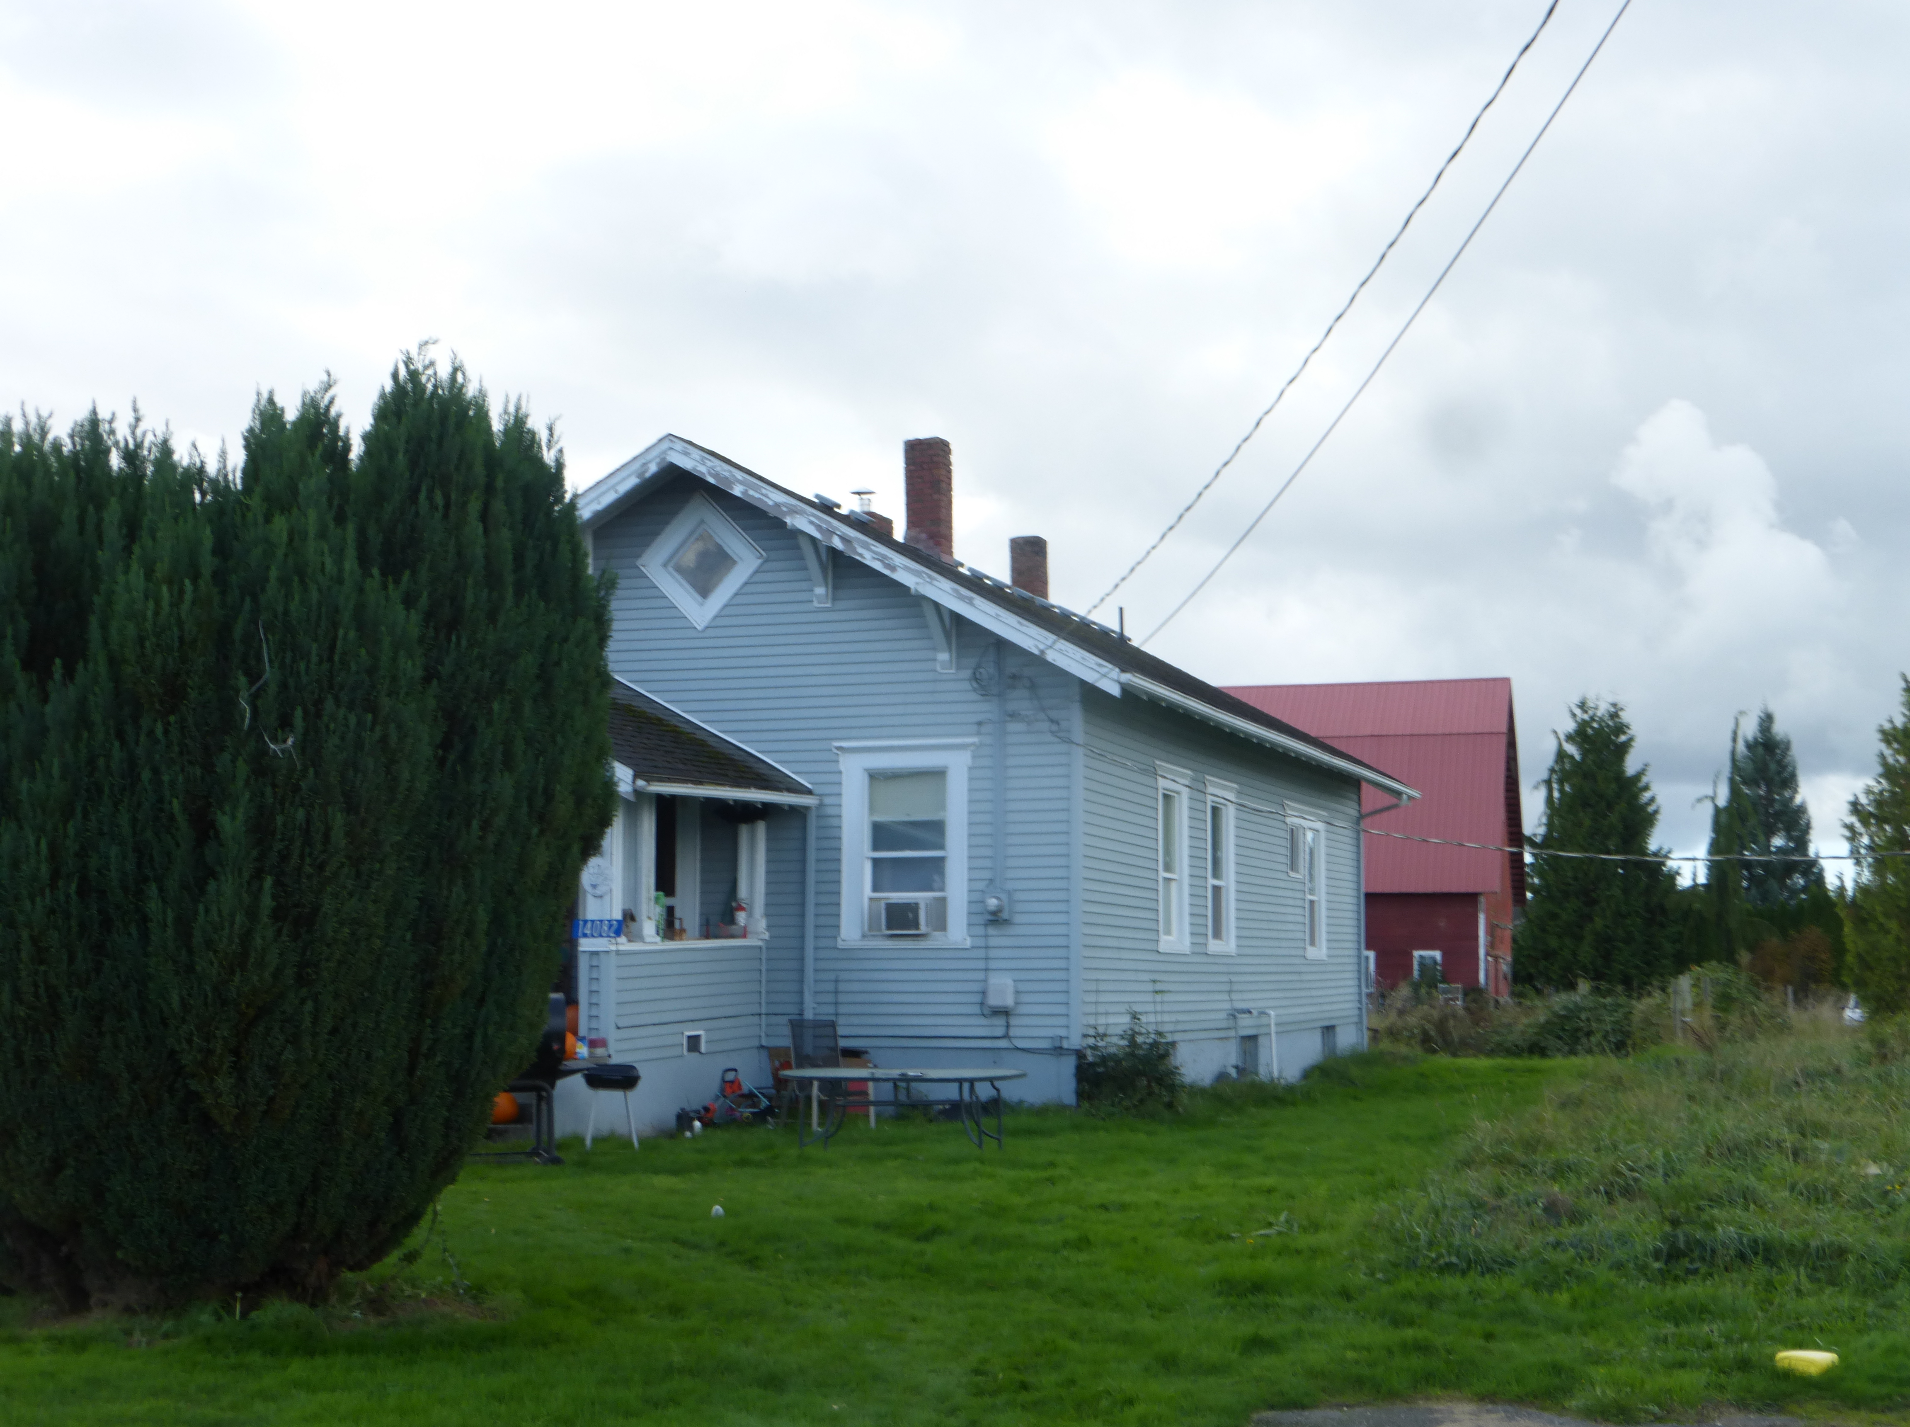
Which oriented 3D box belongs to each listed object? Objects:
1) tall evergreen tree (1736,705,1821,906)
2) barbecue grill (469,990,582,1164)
[{"bbox_3d":[28.298,5.264,90.409,3.600,10.956,3.600,0,-6,0],"label":"tall evergreen tree"},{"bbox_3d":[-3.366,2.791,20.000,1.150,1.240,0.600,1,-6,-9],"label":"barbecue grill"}]

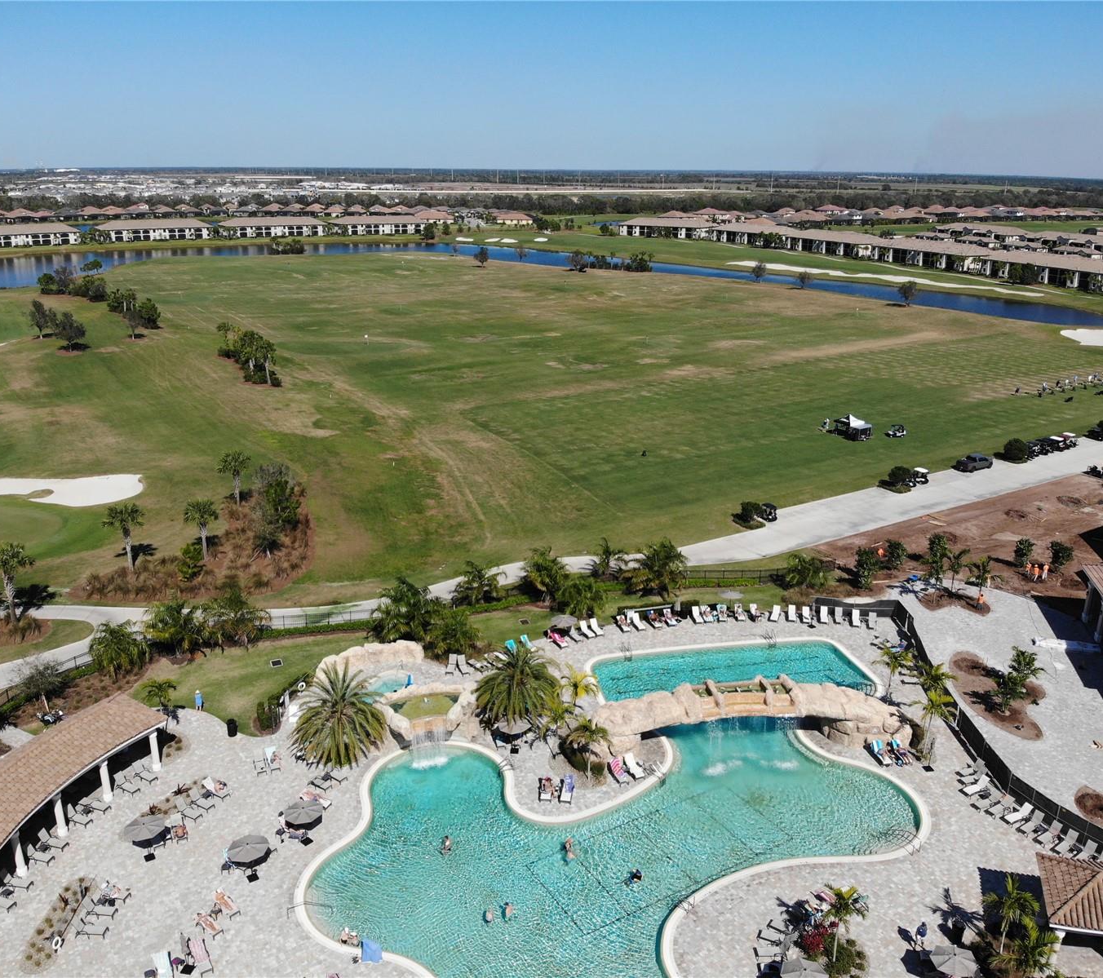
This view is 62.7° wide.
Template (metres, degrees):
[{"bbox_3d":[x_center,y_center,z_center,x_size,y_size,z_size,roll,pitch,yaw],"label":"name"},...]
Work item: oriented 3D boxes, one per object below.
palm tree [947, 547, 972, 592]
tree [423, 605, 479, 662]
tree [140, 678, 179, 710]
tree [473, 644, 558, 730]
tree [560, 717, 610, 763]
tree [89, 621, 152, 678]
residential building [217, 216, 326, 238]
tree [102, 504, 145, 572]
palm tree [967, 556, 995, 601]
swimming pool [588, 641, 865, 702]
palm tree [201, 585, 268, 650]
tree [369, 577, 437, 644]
[{"bbox_3d":[38.925,7.834,87.070,2.600,4.600,2.600,10,22,25],"label":"palm tree"},{"bbox_3d":[-8.174,11.603,72.967,4.400,4.700,4.400,-2,20,-7],"label":"tree"},{"bbox_3d":[-27.144,15.171,63.089,2.700,4.200,2.700,-9,22,-25],"label":"tree"},{"bbox_3d":[-2.686,15.620,70.872,6.500,7.200,6.500,1,19,0],"label":"tree"},{"bbox_3d":[2.325,16.950,58.500,3.000,4.500,3.000,1,20,3],"label":"tree"},{"bbox_3d":[-33.963,12.784,71.319,4.900,4.800,4.900,-10,22,-27],"label":"tree"},{"bbox_3d":[-163.594,-153.824,531.392,58.000,9.800,19.000,-8,21,-23],"label":"residential building"},{"bbox_3d":[-42.016,4.955,89.657,4.250,7.200,4.250,-9,22,-25],"label":"tree"},{"bbox_3d":[43.935,9.599,91.960,3.000,5.400,3.000,1,19,0],"label":"palm tree"},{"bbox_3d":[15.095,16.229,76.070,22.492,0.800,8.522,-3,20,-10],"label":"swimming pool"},{"bbox_3d":[-25.828,10.551,74.374,5.300,5.400,5.300,-7,21,-20],"label":"palm tree"},{"bbox_3d":[-13.705,11.345,83.220,6.100,6.800,6.100,1,19,0],"label":"tree"}]

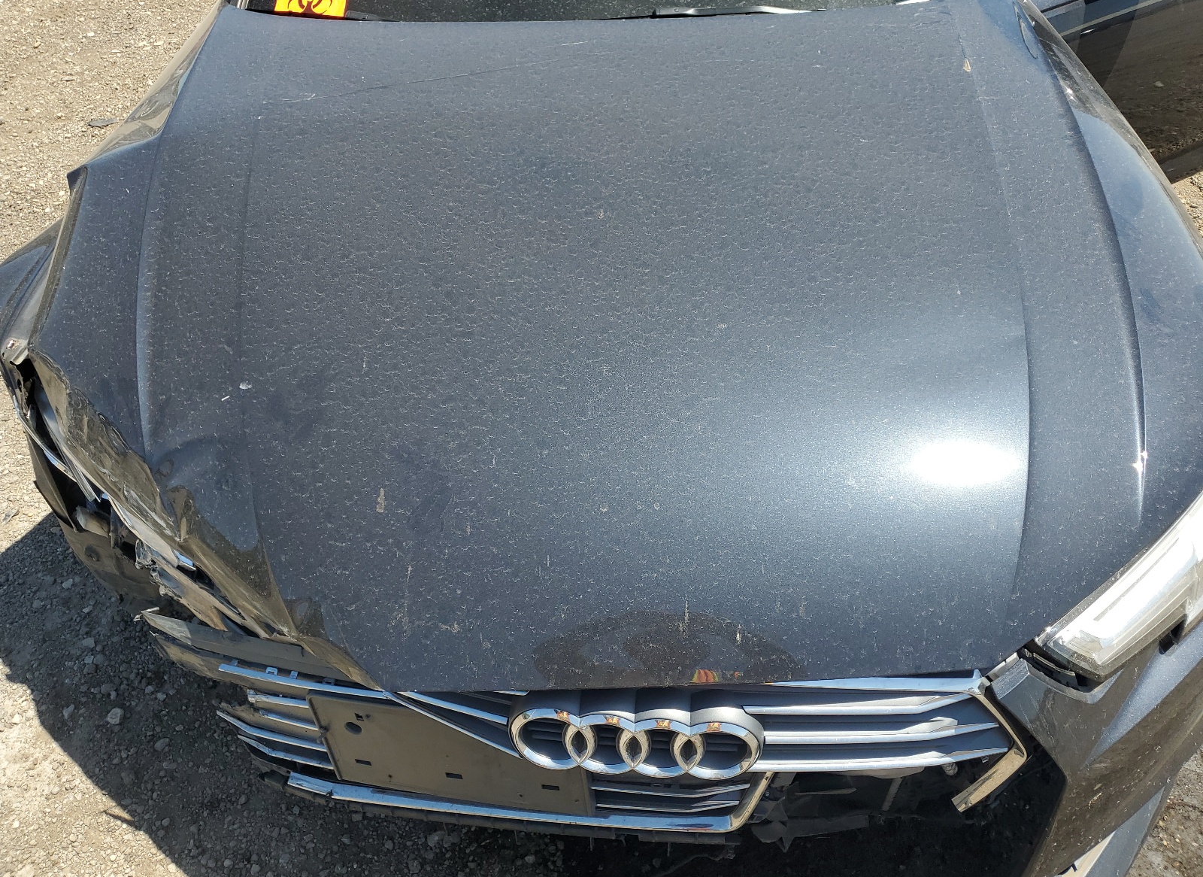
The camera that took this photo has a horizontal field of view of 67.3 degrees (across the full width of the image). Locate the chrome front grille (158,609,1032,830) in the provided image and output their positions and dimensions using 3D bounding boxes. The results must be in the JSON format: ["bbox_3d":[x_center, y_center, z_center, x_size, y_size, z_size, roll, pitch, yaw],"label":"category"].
[{"bbox_3d":[-0.010,0.357,1.125,0.990,0.360,0.160,2,42,2],"label":"chrome front grille"}]

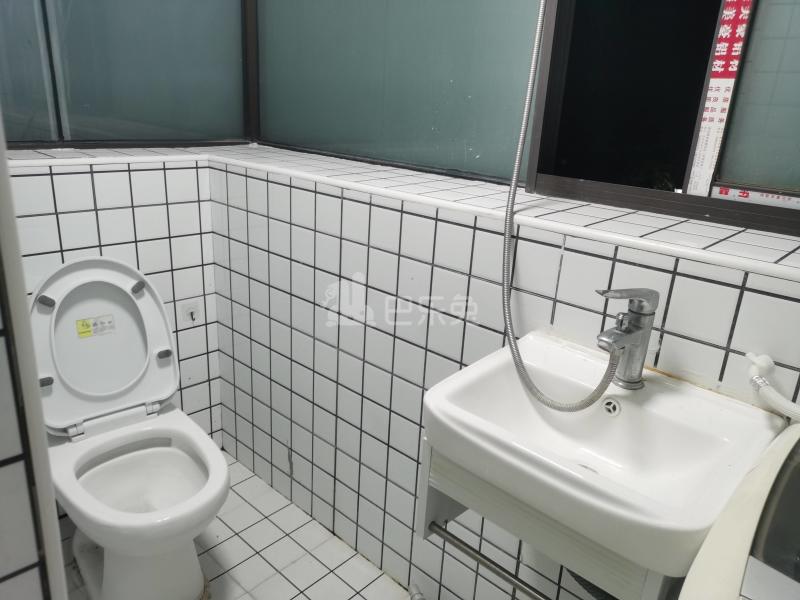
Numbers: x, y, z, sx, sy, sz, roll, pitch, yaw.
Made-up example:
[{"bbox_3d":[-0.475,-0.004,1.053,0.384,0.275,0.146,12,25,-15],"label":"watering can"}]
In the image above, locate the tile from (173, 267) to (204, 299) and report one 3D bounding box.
[{"bbox_3d":[-0.664,-0.054,1.953,0.098,0.098,0.009,-14,26,-41],"label":"tile"}]

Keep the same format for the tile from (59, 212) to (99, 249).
[{"bbox_3d":[-0.868,-0.188,1.685,0.097,0.097,0.010,-14,25,-41],"label":"tile"}]

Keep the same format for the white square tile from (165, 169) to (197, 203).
[{"bbox_3d":[-0.648,-0.339,1.857,0.098,0.098,0.010,-15,26,-42],"label":"white square tile"}]

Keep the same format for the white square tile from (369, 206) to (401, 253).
[{"bbox_3d":[-0.030,-0.162,1.440,0.097,0.097,0.010,19,25,39],"label":"white square tile"}]

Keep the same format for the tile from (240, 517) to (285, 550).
[{"bbox_3d":[-0.399,0.687,1.813,0.098,0.009,0.098,19,25,39],"label":"tile"}]

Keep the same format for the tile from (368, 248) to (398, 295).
[{"bbox_3d":[-0.036,-0.068,1.479,0.097,0.097,0.010,19,25,39],"label":"tile"}]

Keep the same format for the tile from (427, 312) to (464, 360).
[{"bbox_3d":[0.105,0.078,1.386,0.097,0.097,0.010,19,25,39],"label":"tile"}]

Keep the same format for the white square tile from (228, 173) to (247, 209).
[{"bbox_3d":[-0.470,-0.318,1.826,0.098,0.098,0.010,19,25,39],"label":"white square tile"}]

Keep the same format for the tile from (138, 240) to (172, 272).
[{"bbox_3d":[-0.733,-0.132,1.856,0.097,0.097,0.010,-14,26,-41],"label":"tile"}]

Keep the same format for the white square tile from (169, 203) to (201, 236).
[{"bbox_3d":[-0.650,-0.243,1.883,0.097,0.097,0.010,-14,25,-41],"label":"white square tile"}]

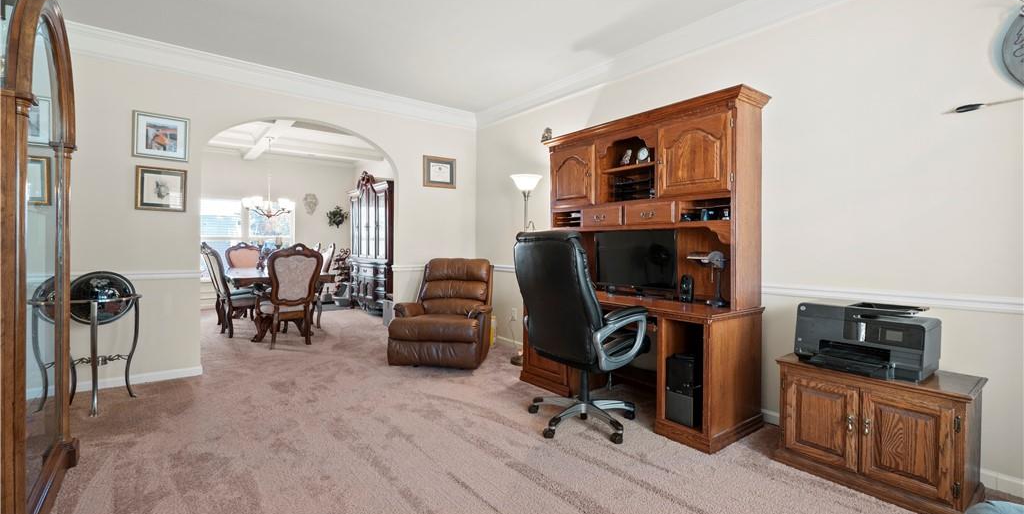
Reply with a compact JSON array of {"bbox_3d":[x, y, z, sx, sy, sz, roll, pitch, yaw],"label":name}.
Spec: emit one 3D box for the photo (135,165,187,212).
[{"bbox_3d":[-2.848,-0.550,3.369,0.320,0.345,0.025,0,1,-36],"label":"photo"}]

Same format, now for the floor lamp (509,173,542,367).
[{"bbox_3d":[0.147,0.118,4.054,0.335,1.830,0.335,1,1,0],"label":"floor lamp"}]

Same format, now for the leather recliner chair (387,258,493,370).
[{"bbox_3d":[-0.680,0.517,4.246,0.870,1.010,0.900,1,1,8],"label":"leather recliner chair"}]

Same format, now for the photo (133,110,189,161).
[{"bbox_3d":[-2.845,-0.974,3.363,0.353,0.360,0.025,0,1,-36],"label":"photo"}]

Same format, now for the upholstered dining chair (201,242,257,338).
[{"bbox_3d":[-3.474,0.408,5.231,0.560,1.150,0.680,1,1,45],"label":"upholstered dining chair"}]

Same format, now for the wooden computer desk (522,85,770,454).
[{"bbox_3d":[0.813,0.011,3.069,0.750,2.080,1.680,0,1,-39],"label":"wooden computer desk"}]

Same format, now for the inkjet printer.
[{"bbox_3d":[1.817,0.411,2.129,0.410,0.310,0.490,0,1,-37],"label":"inkjet printer"}]

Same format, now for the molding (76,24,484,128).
[{"bbox_3d":[-1.853,-1.629,4.012,3.580,0.185,0.110,0,1,-36],"label":"molding"}]

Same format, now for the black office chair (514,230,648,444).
[{"bbox_3d":[0.448,0.448,2.625,0.710,1.205,0.670,0,1,-38],"label":"black office chair"}]

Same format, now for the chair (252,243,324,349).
[{"bbox_3d":[-2.514,0.423,4.699,0.660,1.150,0.630,1,1,45],"label":"chair"}]

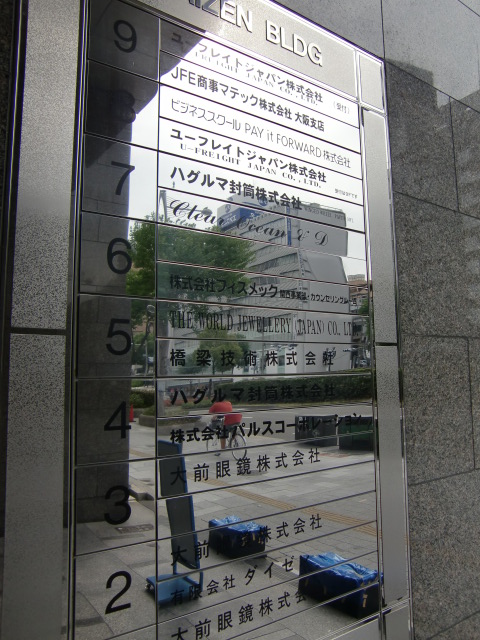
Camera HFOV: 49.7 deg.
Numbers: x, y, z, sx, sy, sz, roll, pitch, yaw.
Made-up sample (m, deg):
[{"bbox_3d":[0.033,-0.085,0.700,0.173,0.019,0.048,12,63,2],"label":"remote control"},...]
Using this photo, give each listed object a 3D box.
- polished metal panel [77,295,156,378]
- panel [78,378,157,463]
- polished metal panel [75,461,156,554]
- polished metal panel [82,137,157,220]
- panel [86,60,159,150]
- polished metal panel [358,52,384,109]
[{"bbox_3d":[-0.301,0.044,1.285,0.203,0.199,0.020,3,-7,-36],"label":"polished metal panel"},{"bbox_3d":[-0.299,0.243,1.263,0.203,0.199,0.020,3,-7,-36],"label":"panel"},{"bbox_3d":[-0.296,0.442,1.242,0.203,0.199,0.020,3,-7,-36],"label":"polished metal panel"},{"bbox_3d":[-0.305,-0.357,1.329,0.203,0.199,0.020,3,-7,-36],"label":"polished metal panel"},{"bbox_3d":[-0.306,-0.552,1.351,0.203,0.199,0.020,3,-7,-36],"label":"panel"},{"bbox_3d":[0.496,-0.900,1.975,0.142,0.195,0.020,3,-7,-36],"label":"polished metal panel"}]

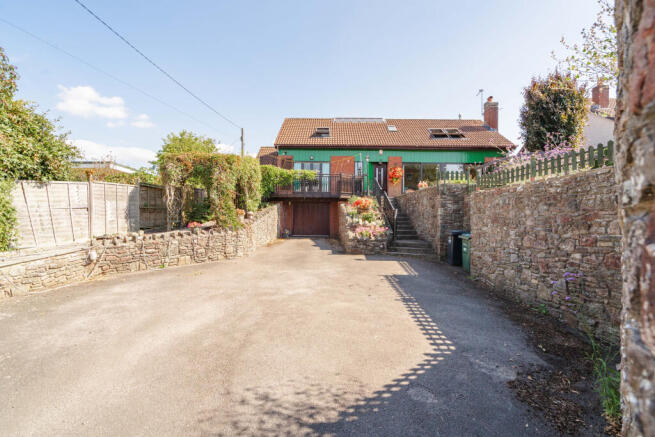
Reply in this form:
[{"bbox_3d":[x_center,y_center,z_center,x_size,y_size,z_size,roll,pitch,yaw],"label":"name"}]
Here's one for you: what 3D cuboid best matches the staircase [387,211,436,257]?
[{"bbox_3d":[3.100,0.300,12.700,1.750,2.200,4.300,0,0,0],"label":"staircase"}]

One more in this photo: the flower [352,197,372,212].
[{"bbox_3d":[1.610,-0.640,13.400,0.900,0.740,0.800,0,0,0],"label":"flower"}]

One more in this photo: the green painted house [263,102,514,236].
[{"bbox_3d":[3.900,-3.150,20.500,14.000,8.400,8.200,0,0,0],"label":"green painted house"}]

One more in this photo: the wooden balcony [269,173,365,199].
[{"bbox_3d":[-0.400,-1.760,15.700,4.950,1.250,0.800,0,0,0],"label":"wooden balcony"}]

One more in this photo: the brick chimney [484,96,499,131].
[{"bbox_3d":[10.800,-6.800,19.150,0.600,2.400,0.700,0,0,0],"label":"brick chimney"}]

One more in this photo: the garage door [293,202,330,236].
[{"bbox_3d":[-0.930,0.040,17.200,2.150,2.000,0.120,0,0,0],"label":"garage door"}]

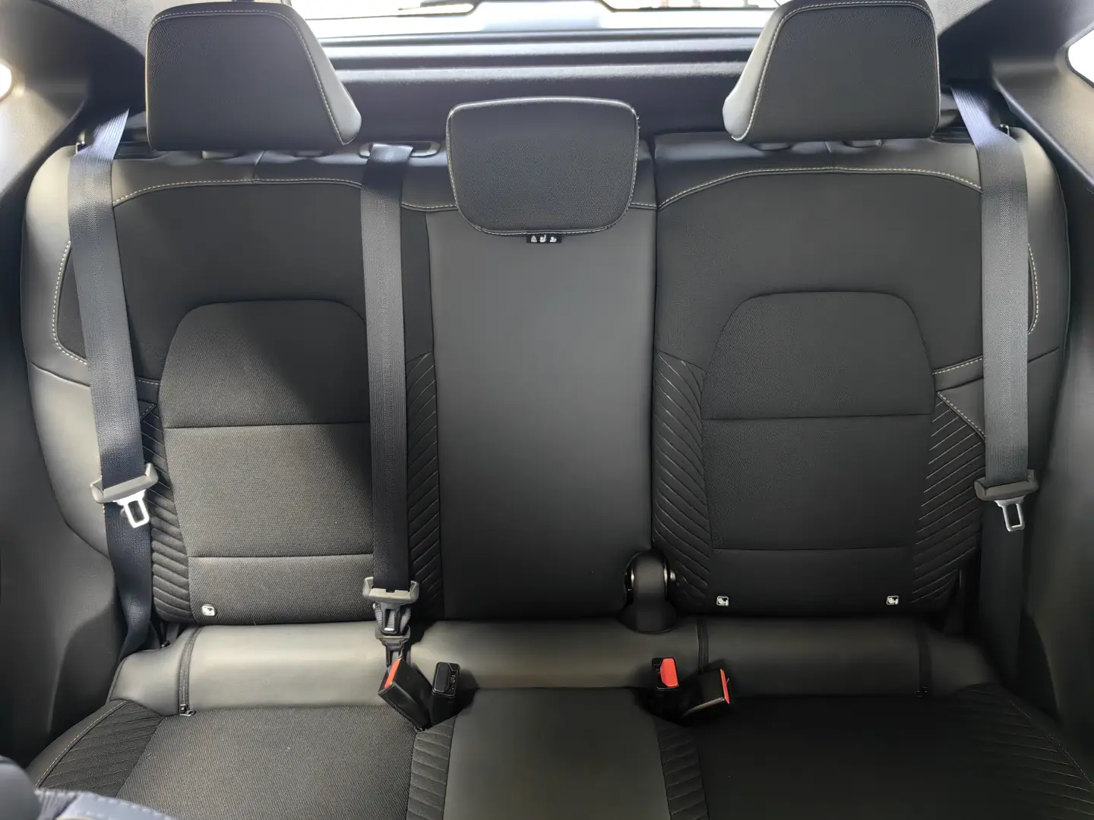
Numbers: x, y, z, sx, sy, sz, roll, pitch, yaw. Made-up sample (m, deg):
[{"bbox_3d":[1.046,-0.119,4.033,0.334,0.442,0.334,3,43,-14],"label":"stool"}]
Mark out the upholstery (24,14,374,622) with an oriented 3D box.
[{"bbox_3d":[-0.413,-0.100,1.133,0.425,0.777,0.195,-1,14,0],"label":"upholstery"}]

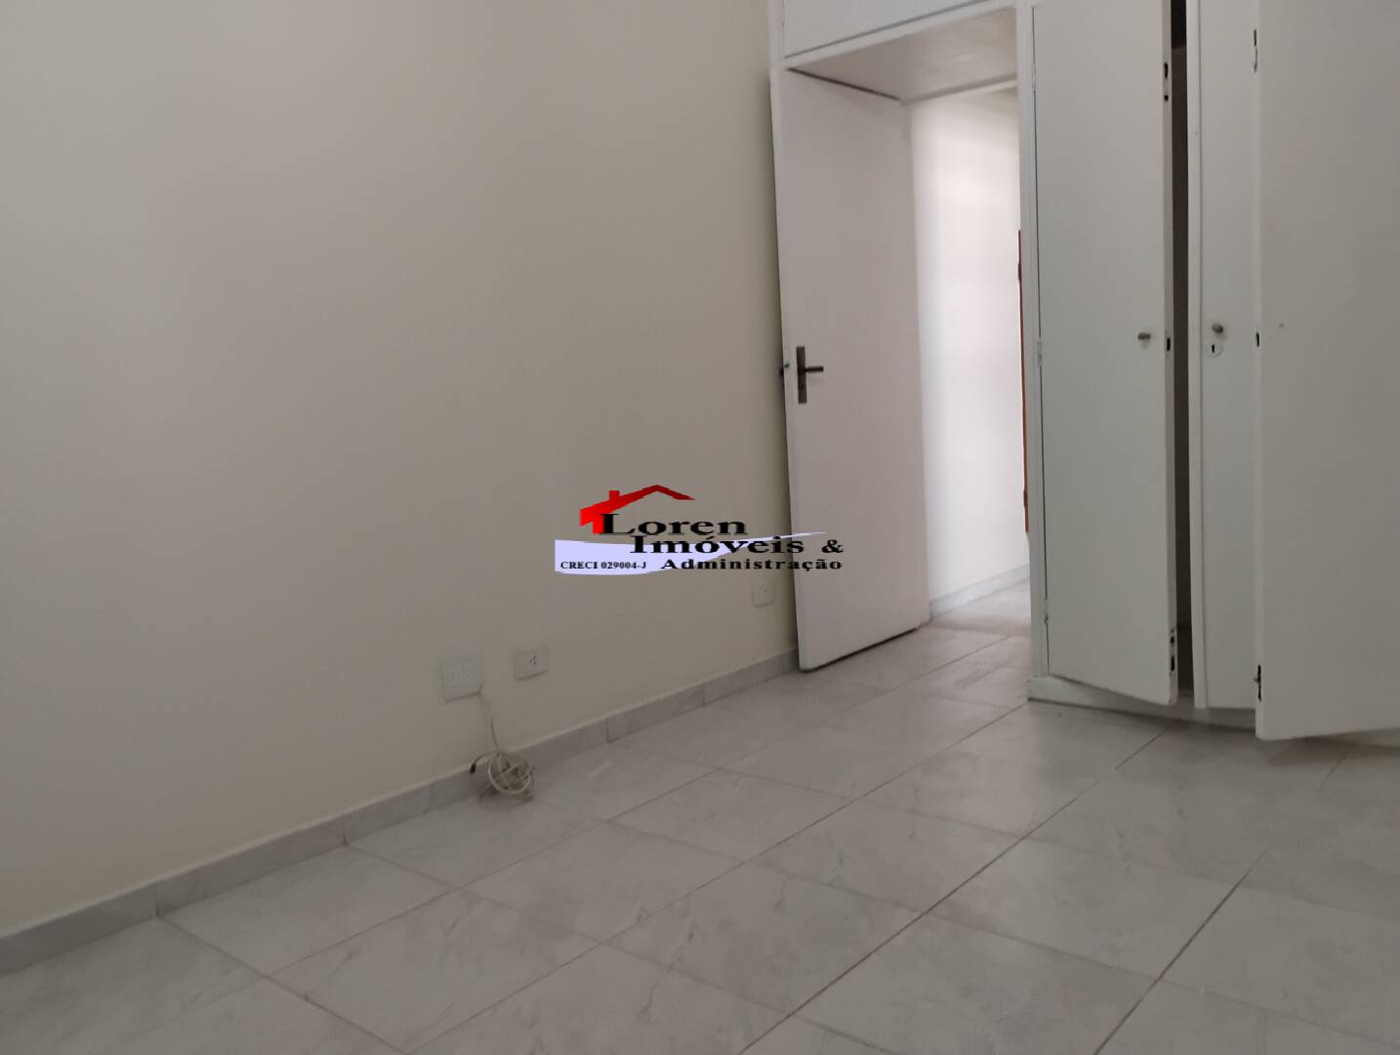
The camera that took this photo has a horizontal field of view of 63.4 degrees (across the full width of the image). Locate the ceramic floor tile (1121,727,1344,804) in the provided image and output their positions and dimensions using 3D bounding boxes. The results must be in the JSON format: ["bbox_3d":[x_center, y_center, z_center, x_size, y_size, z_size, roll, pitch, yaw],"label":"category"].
[{"bbox_3d":[1.357,0.616,2.932,0.445,0.012,0.445,3,9,40],"label":"ceramic floor tile"}]

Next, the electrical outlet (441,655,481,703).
[{"bbox_3d":[-0.641,0.395,3.038,0.012,0.120,0.120,2,9,41],"label":"electrical outlet"}]

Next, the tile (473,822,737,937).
[{"bbox_3d":[-0.203,0.761,2.463,0.445,0.012,0.445,3,9,40],"label":"tile"}]

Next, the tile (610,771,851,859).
[{"bbox_3d":[0.085,0.713,2.845,0.450,0.010,0.450,2,9,41],"label":"tile"}]

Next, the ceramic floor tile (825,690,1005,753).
[{"bbox_3d":[0.674,0.591,3.514,0.450,0.010,0.450,2,9,41],"label":"ceramic floor tile"}]

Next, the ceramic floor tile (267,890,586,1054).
[{"bbox_3d":[-0.491,0.818,2.128,0.445,0.012,0.445,3,9,40],"label":"ceramic floor tile"}]

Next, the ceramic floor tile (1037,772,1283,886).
[{"bbox_3d":[1.057,0.679,2.587,0.450,0.010,0.450,2,9,41],"label":"ceramic floor tile"}]

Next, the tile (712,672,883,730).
[{"bbox_3d":[0.333,0.577,3.811,0.455,0.010,0.450,2,9,41],"label":"tile"}]

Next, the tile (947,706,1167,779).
[{"bbox_3d":[0.996,0.605,3.186,0.445,0.012,0.445,3,9,40],"label":"tile"}]

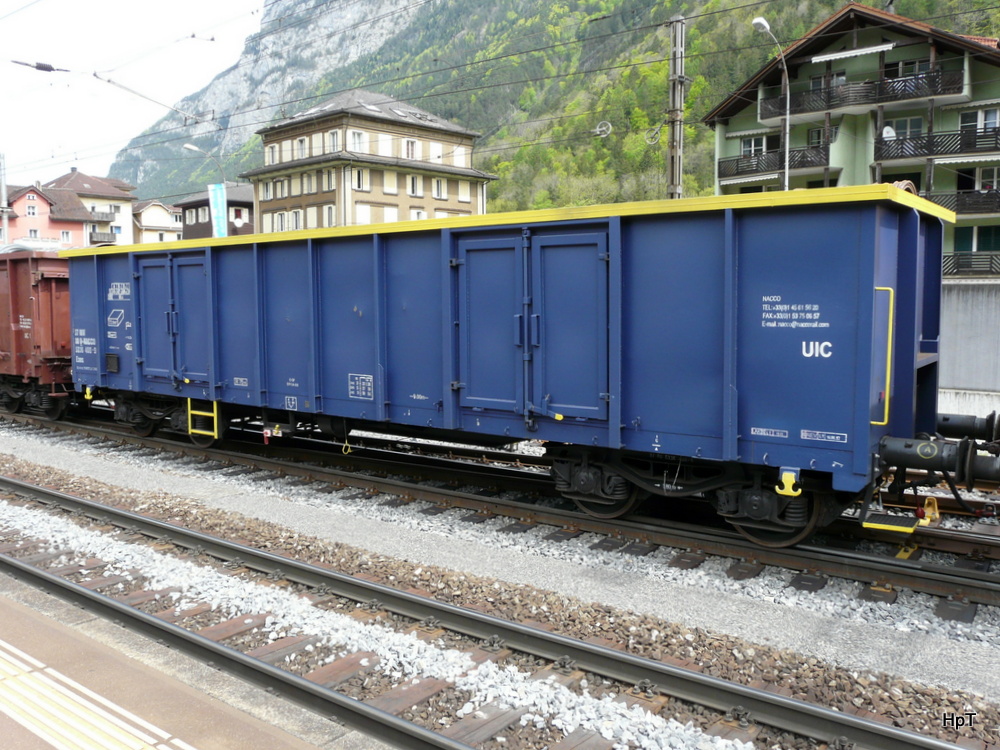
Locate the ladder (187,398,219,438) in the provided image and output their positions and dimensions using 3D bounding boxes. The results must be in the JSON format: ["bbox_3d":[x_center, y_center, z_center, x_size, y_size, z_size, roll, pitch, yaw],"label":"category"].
[{"bbox_3d":[-4.278,0.621,11.665,0.710,0.550,0.060,4,7,36],"label":"ladder"}]

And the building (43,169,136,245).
[{"bbox_3d":[-61.216,-20.550,119.075,13.000,18.630,11.500,5,7,42],"label":"building"}]

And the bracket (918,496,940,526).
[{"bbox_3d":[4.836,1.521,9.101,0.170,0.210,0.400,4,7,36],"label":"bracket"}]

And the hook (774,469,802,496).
[{"bbox_3d":[2.412,0.903,6.760,0.215,0.215,0.060,4,7,36],"label":"hook"}]

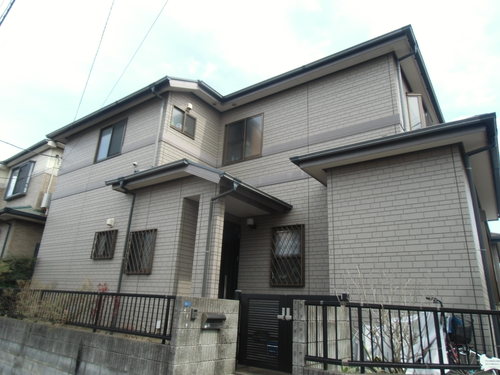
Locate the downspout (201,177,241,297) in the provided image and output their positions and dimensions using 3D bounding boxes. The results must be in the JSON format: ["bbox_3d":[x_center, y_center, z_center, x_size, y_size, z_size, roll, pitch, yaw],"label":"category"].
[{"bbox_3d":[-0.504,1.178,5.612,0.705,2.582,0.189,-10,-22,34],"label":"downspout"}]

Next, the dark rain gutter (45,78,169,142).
[{"bbox_3d":[-4.013,-1.938,9.104,5.370,0.137,0.137,-10,-22,34],"label":"dark rain gutter"}]

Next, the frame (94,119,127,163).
[{"bbox_3d":[-3.631,-1.214,9.024,1.235,0.975,0.110,-10,-22,34],"label":"frame"}]

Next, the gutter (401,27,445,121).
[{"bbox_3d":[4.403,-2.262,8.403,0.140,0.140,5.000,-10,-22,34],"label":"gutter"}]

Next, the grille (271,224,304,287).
[{"bbox_3d":[0.759,1.380,7.055,0.740,1.225,0.090,-10,-22,34],"label":"grille"}]

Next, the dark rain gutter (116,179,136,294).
[{"bbox_3d":[-2.695,1.370,7.019,0.099,3.047,0.436,-10,-22,34],"label":"dark rain gutter"}]

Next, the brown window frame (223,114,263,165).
[{"bbox_3d":[-0.181,-1.207,8.775,1.235,1.177,0.110,-10,-22,34],"label":"brown window frame"}]

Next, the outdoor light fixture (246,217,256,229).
[{"bbox_3d":[0.034,0.805,7.765,0.170,0.210,0.170,-10,-22,34],"label":"outdoor light fixture"}]

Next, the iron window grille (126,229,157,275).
[{"bbox_3d":[-2.208,1.299,6.963,0.770,0.868,0.090,-10,-22,34],"label":"iron window grille"}]

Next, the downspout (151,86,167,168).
[{"bbox_3d":[-2.222,-1.386,7.786,0.101,1.828,0.398,-10,-22,34],"label":"downspout"}]

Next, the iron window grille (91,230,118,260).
[{"bbox_3d":[-3.279,1.295,7.777,0.793,0.637,0.081,-10,-22,34],"label":"iron window grille"}]

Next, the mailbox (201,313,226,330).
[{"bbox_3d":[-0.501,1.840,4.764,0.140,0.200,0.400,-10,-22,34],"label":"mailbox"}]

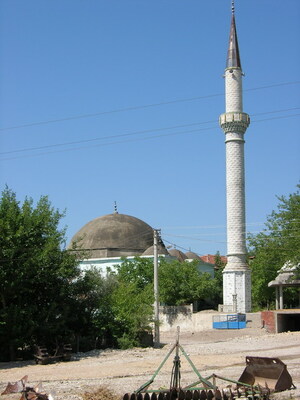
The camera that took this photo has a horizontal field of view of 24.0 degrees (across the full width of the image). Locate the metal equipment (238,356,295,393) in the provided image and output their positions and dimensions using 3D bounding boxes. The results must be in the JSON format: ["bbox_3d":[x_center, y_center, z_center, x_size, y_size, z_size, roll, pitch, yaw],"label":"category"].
[{"bbox_3d":[3.355,5.025,20.300,1.300,0.880,0.900,-7,-11,37],"label":"metal equipment"}]

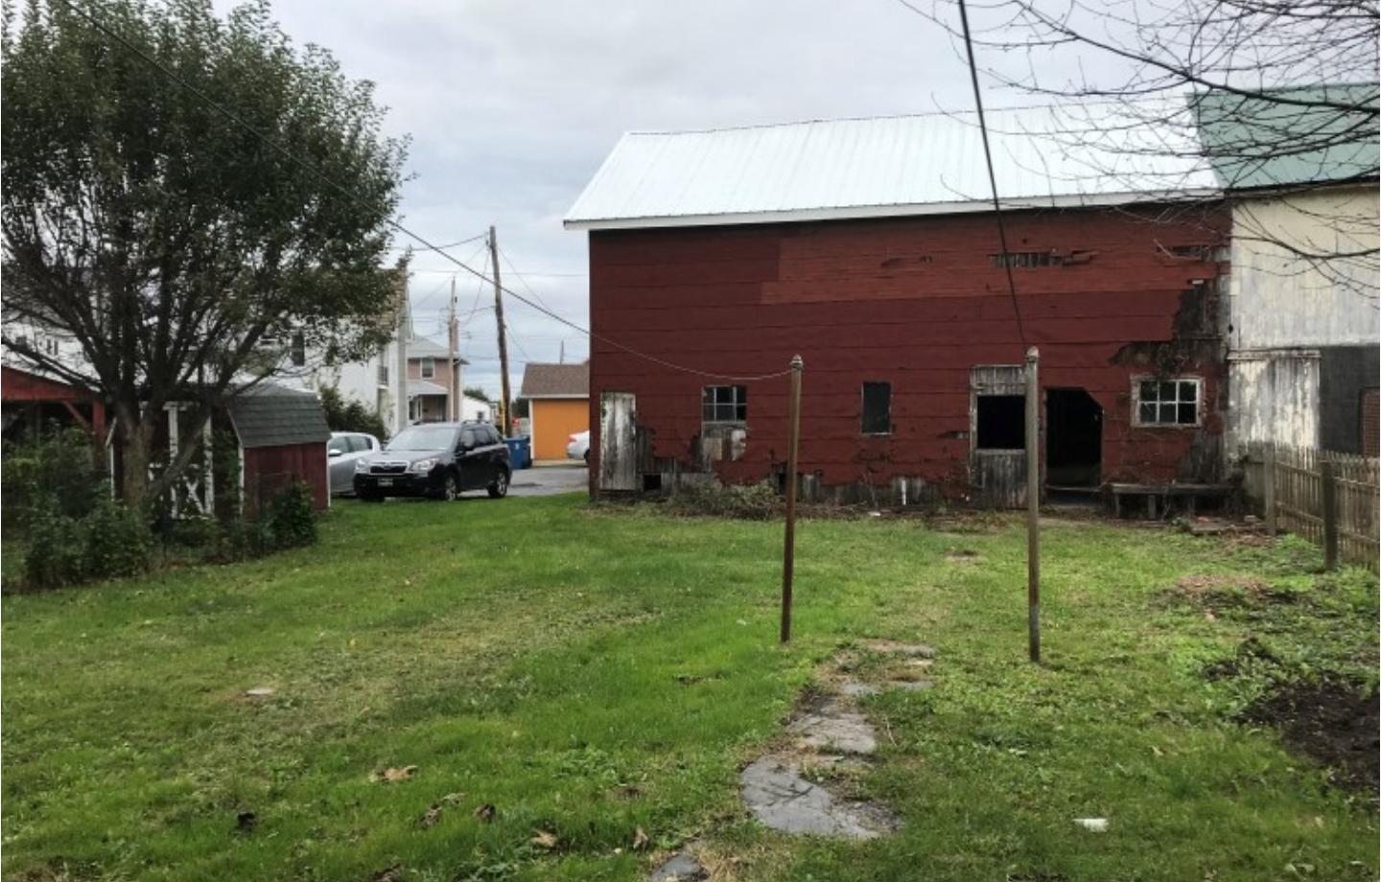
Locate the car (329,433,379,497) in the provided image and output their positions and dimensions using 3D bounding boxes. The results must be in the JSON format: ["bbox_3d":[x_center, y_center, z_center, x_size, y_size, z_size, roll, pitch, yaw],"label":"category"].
[{"bbox_3d":[-8.897,0.525,26.210,1.790,1.480,4.350,0,1,14],"label":"car"}]

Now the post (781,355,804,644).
[{"bbox_3d":[0.725,0.418,7.986,0.080,2.063,0.080,3,1,16],"label":"post"}]

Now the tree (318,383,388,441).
[{"bbox_3d":[-10.600,-0.280,32.999,2.500,2.700,2.300,0,1,16],"label":"tree"}]

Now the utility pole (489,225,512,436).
[{"bbox_3d":[-7.194,-3.767,42.937,0.290,9.015,0.290,-4,1,16],"label":"utility pole"}]

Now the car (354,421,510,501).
[{"bbox_3d":[-5.478,0.437,24.449,1.800,1.735,4.600,0,1,14],"label":"car"}]

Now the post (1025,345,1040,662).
[{"bbox_3d":[2.258,0.420,7.335,0.080,2.078,0.080,0,1,16],"label":"post"}]

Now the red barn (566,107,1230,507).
[{"bbox_3d":[4.625,-3.134,25.715,12.950,8.780,8.000,0,1,16],"label":"red barn"}]

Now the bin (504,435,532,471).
[{"bbox_3d":[-5.397,0.359,34.808,0.820,1.120,0.680,0,1,12],"label":"bin"}]

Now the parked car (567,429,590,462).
[{"bbox_3d":[-1.748,0.119,37.605,4.600,1.460,1.800,0,1,10],"label":"parked car"}]

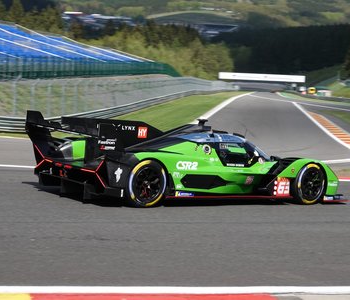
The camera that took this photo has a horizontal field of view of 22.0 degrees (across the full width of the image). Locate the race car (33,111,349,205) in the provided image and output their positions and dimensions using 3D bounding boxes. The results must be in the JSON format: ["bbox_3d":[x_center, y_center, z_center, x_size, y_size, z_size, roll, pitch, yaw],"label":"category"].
[{"bbox_3d":[0.355,0.152,14.050,5.090,1.160,2.000,1,6,-37],"label":"race car"}]

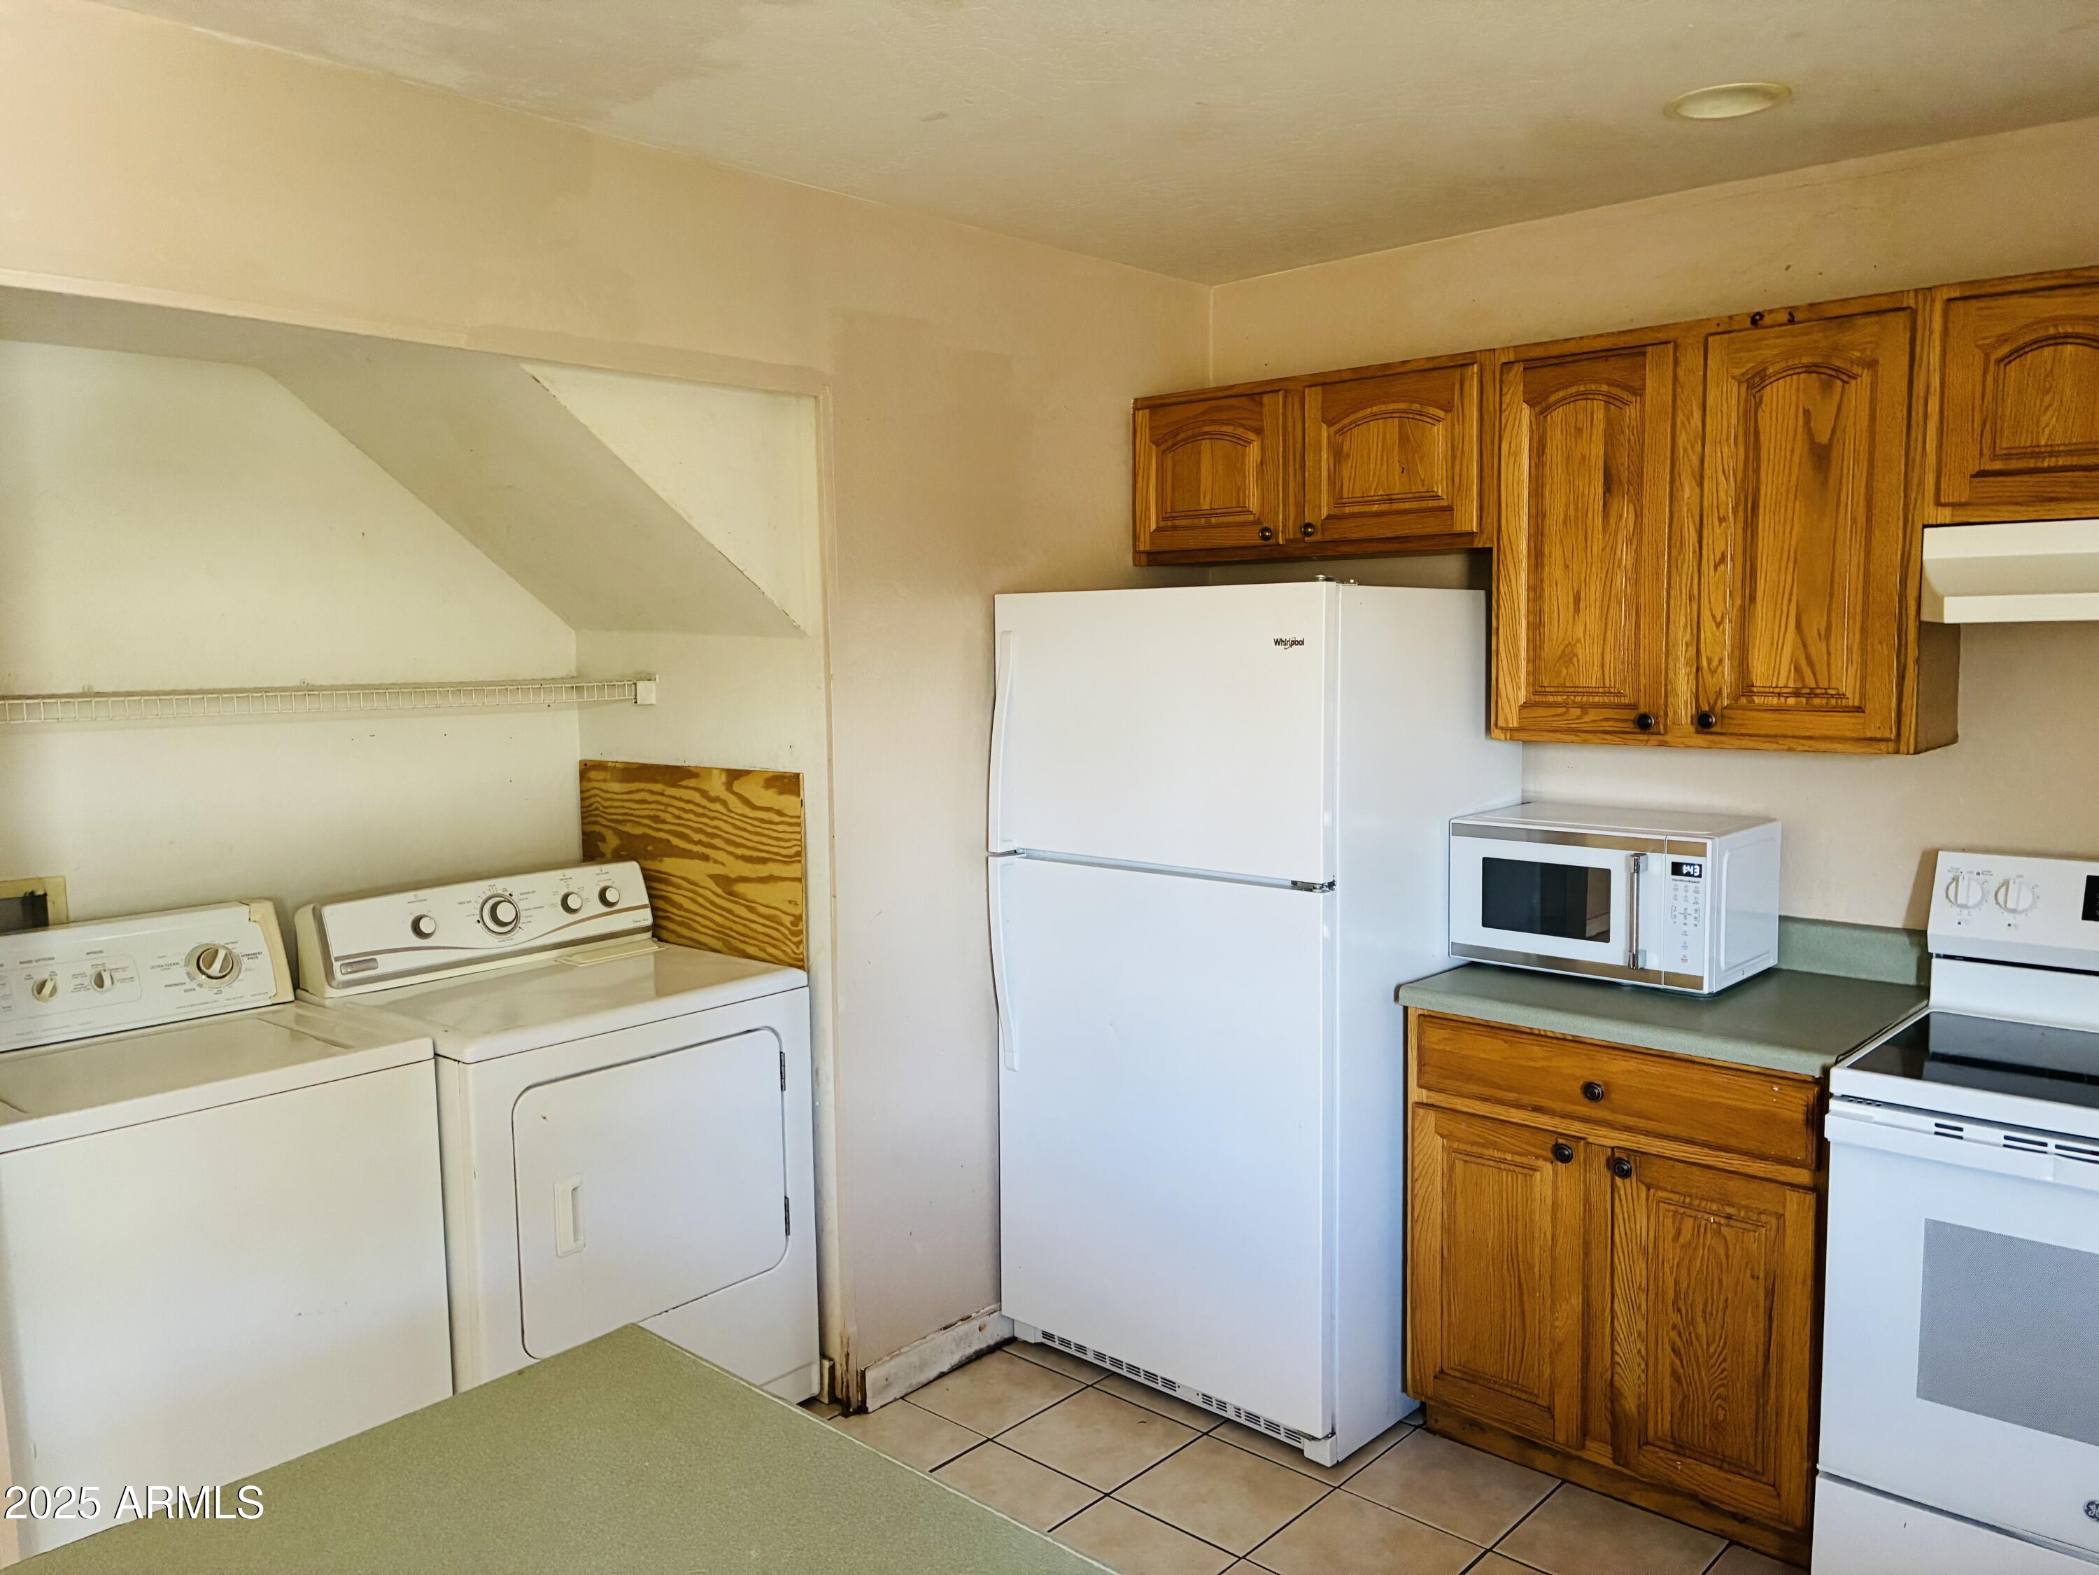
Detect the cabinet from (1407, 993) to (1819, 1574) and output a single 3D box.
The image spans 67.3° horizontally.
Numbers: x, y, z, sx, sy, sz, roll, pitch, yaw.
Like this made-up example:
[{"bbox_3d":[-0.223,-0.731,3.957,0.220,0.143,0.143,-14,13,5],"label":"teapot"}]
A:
[{"bbox_3d":[1.166,0.854,3.023,0.760,0.872,0.610,5,8,42],"label":"cabinet"}]

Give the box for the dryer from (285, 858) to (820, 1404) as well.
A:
[{"bbox_3d":[-0.996,0.752,3.230,0.710,1.088,0.738,5,8,42],"label":"dryer"}]

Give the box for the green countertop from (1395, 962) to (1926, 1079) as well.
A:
[{"bbox_3d":[1.155,0.401,2.973,0.780,0.040,0.625,5,8,42],"label":"green countertop"}]

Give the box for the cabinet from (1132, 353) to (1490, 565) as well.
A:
[{"bbox_3d":[0.638,-0.703,3.520,0.923,0.386,0.335,5,8,42],"label":"cabinet"}]

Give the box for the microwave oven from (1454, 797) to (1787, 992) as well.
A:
[{"bbox_3d":[1.115,0.214,3.122,0.513,0.299,0.380,5,8,42],"label":"microwave oven"}]

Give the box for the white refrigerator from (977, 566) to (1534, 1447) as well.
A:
[{"bbox_3d":[0.448,0.415,3.445,0.833,1.680,0.825,5,8,42],"label":"white refrigerator"}]

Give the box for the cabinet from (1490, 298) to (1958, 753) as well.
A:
[{"bbox_3d":[1.260,-0.467,2.970,0.762,0.764,0.335,5,8,42],"label":"cabinet"}]

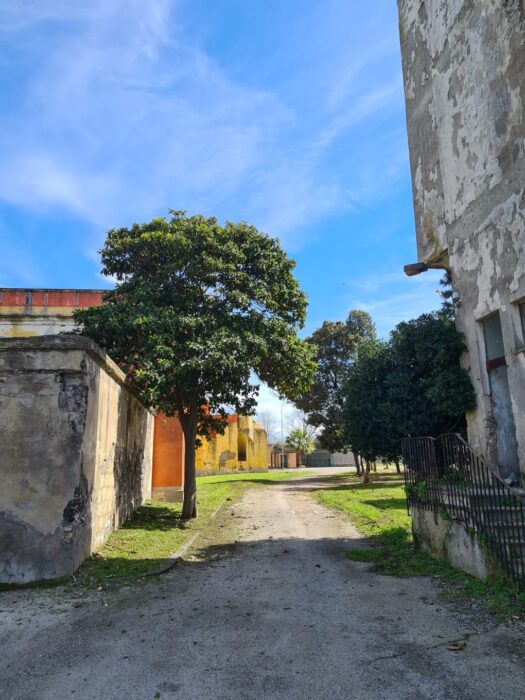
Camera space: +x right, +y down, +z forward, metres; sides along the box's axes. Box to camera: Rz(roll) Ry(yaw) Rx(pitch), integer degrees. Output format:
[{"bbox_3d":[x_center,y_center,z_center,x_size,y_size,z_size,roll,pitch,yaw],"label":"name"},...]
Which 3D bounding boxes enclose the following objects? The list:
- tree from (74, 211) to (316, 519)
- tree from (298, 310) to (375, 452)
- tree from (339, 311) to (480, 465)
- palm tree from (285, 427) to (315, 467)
[{"bbox_3d":[-1.712,0.156,13.435,6.040,8.020,5.700,-1,-11,0],"label":"tree"},{"bbox_3d":[5.183,2.877,36.122,5.540,11.570,5.600,-1,-11,0],"label":"tree"},{"bbox_3d":[4.744,1.707,16.981,4.320,6.170,4.400,-1,-11,0],"label":"tree"},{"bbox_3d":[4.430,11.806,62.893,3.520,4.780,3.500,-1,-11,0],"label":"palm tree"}]

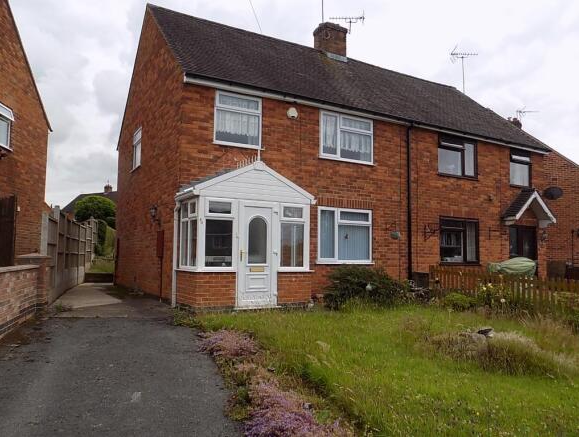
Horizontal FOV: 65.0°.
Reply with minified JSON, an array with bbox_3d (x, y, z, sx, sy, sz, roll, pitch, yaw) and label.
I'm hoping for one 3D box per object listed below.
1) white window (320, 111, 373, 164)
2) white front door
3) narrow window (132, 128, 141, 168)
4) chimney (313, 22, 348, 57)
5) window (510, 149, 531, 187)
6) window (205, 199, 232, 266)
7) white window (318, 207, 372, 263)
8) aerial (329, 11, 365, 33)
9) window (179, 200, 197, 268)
[{"bbox_3d":[1.418,-1.961,11.204,1.610,1.160,0.110,3,-4,-30],"label":"white window"},{"bbox_3d":[-0.609,0.700,8.659,0.870,1.980,0.110,3,-4,-30],"label":"white front door"},{"bbox_3d":[-4.277,-1.941,12.887,0.110,1.100,1.070,3,-4,-30],"label":"narrow window"},{"bbox_3d":[1.429,-5.961,15.619,0.920,1.100,0.730,3,-4,-30],"label":"chimney"},{"bbox_3d":[7.464,-1.607,14.704,1.090,1.180,0.110,3,-4,-30],"label":"window"},{"bbox_3d":[-1.296,0.284,8.284,0.570,1.200,0.110,3,-4,-30],"label":"window"},{"bbox_3d":[1.376,0.418,11.043,1.630,1.330,0.110,3,-4,-30],"label":"white window"},{"bbox_3d":[2.003,-6.911,15.971,1.220,0.750,0.350,1,-4,1],"label":"aerial"},{"bbox_3d":[-1.921,0.293,8.546,0.110,1.250,0.980,3,-4,-30],"label":"window"}]

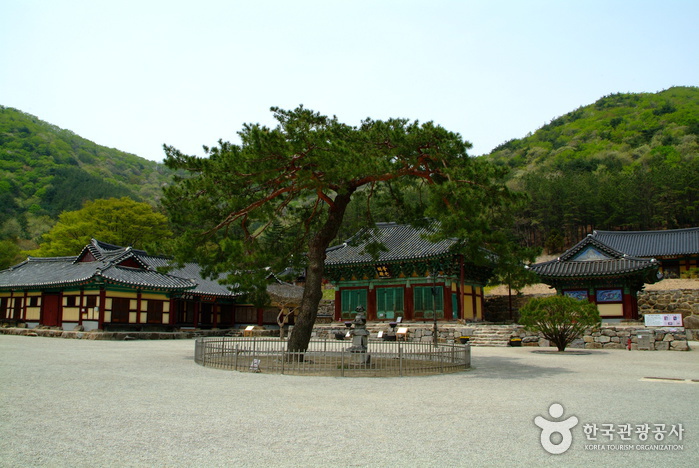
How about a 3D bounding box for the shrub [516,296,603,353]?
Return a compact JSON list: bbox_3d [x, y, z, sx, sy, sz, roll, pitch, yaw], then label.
[{"bbox_3d":[11.840,4.976,29.568,4.500,3.200,4.400,0,-10,0],"label":"shrub"}]

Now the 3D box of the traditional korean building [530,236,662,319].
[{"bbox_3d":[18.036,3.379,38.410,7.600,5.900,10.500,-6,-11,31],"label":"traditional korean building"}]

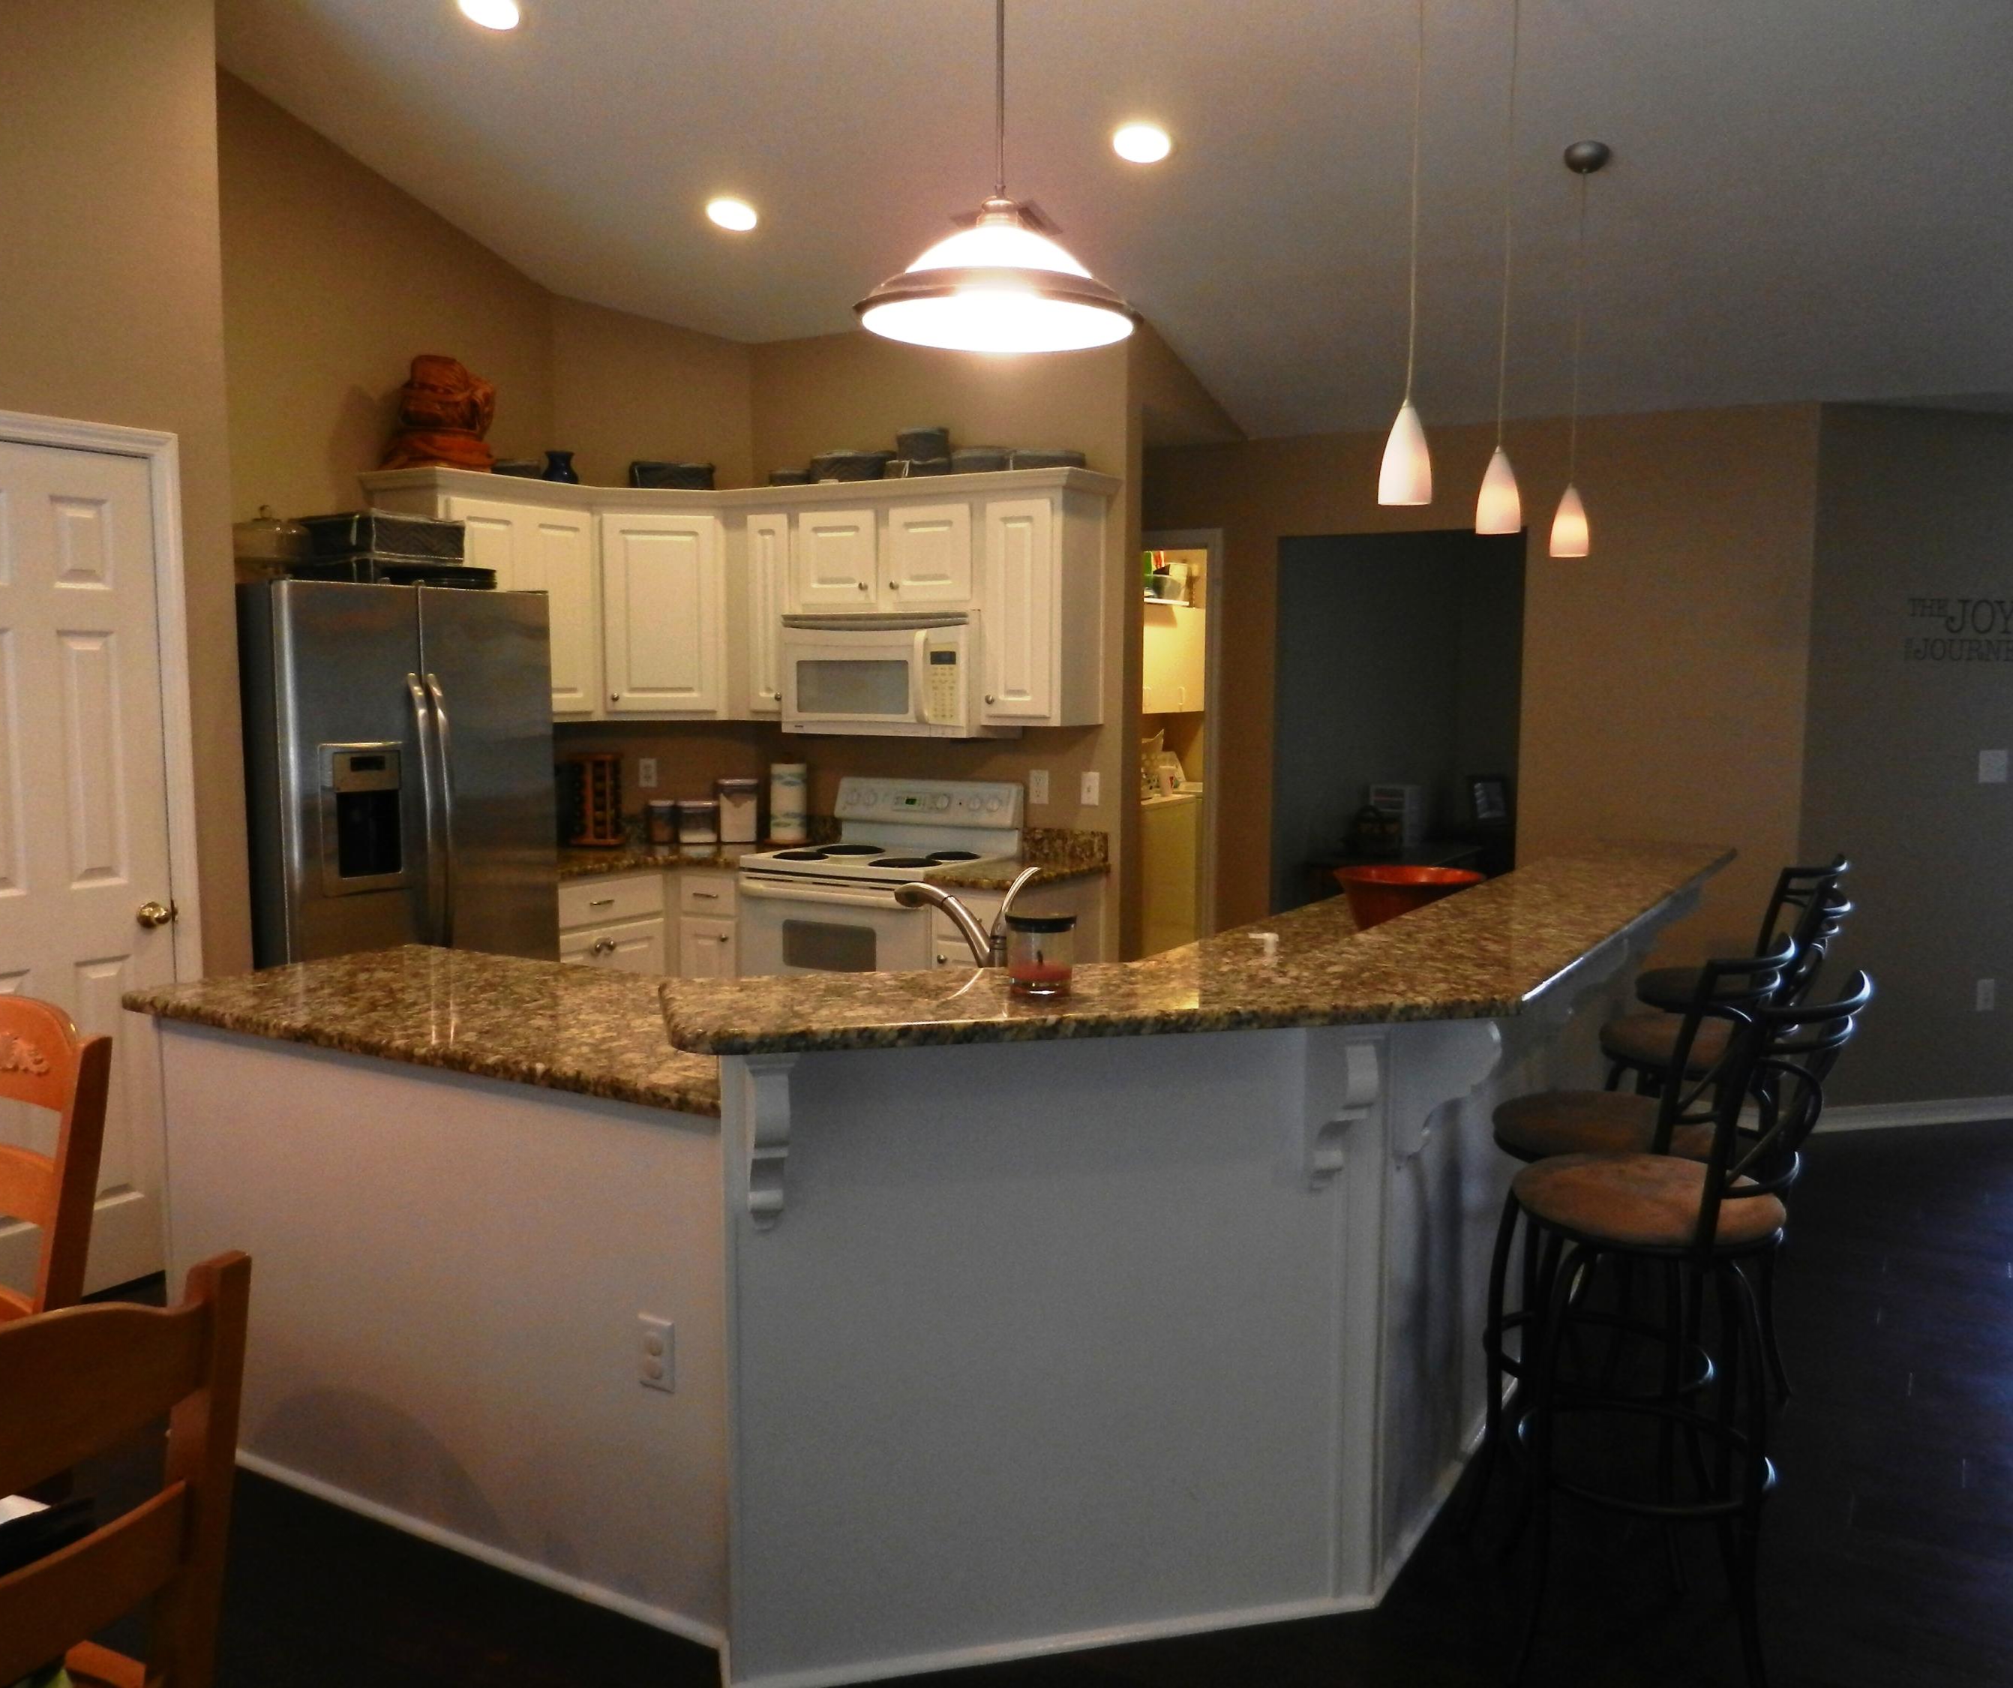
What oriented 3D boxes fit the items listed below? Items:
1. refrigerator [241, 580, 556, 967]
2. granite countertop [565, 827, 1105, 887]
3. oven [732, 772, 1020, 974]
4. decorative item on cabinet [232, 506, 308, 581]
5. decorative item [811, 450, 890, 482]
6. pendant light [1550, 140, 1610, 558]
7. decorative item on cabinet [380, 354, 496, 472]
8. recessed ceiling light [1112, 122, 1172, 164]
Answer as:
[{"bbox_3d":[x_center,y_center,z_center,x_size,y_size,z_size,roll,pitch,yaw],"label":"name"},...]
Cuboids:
[{"bbox_3d":[-1.886,0.162,4.636,0.850,1.770,0.912,4,7,30],"label":"refrigerator"},{"bbox_3d":[-0.859,0.029,5.386,2.010,0.135,1.380,4,7,30],"label":"granite countertop"},{"bbox_3d":[-0.430,0.380,5.572,0.760,1.155,0.675,4,7,30],"label":"oven"},{"bbox_3d":[-1.938,-0.781,4.264,0.255,0.215,0.255,4,7,30],"label":"decorative item on cabinet"},{"bbox_3d":[-0.533,-1.285,5.642,0.270,0.125,0.220,4,7,30],"label":"decorative item"},{"bbox_3d":[1.479,-1.262,4.198,0.125,1.030,0.125,4,7,30],"label":"pendant light"},{"bbox_3d":[-1.808,-1.364,5.189,0.340,0.400,0.280,-2,7,-23],"label":"decorative item on cabinet"},{"bbox_3d":[0.367,-1.889,4.382,0.170,0.030,0.170,8,-8,1],"label":"recessed ceiling light"}]

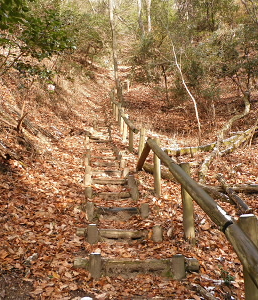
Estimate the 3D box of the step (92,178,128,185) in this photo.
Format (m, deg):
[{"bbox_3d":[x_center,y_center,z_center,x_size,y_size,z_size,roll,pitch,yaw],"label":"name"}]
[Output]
[{"bbox_3d":[-0.332,0.554,5.450,0.650,0.110,0.120,0,-10,0],"label":"step"}]

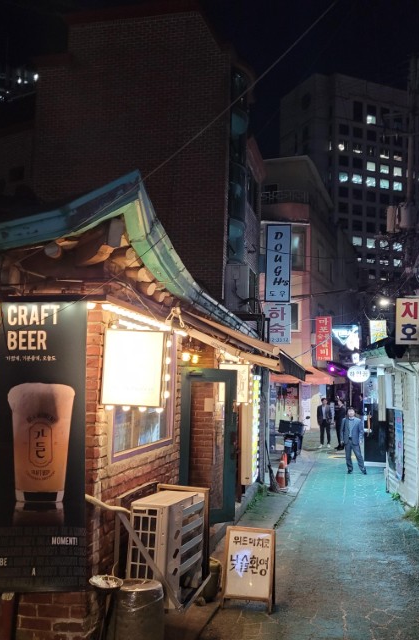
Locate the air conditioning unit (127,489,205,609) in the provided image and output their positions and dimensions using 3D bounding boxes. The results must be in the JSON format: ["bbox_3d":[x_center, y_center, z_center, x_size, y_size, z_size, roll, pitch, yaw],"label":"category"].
[{"bbox_3d":[-0.291,1.555,4.500,0.270,0.640,0.750,-1,-7,20],"label":"air conditioning unit"}]

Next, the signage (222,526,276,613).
[{"bbox_3d":[0.329,2.077,5.400,0.410,0.670,0.280,0,-7,11],"label":"signage"}]

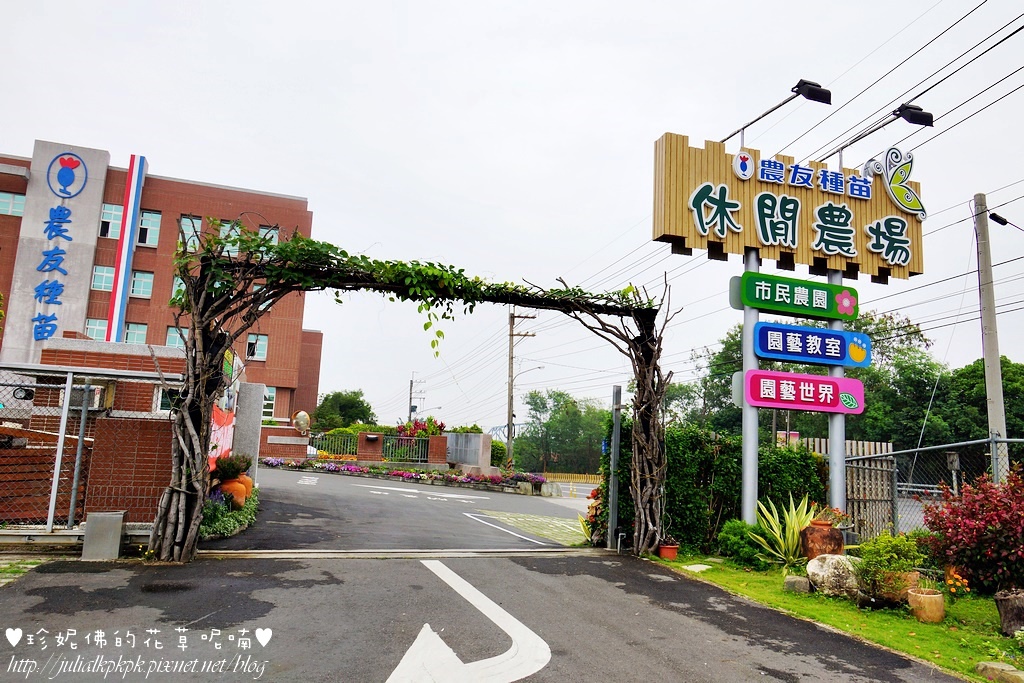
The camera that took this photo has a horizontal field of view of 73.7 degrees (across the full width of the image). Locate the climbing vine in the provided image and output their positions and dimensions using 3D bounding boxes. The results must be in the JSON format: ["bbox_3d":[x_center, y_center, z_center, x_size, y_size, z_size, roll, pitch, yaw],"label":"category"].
[{"bbox_3d":[-0.853,0.833,8.910,6.432,3.750,0.680,6,-9,-20],"label":"climbing vine"}]

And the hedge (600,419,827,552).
[{"bbox_3d":[3.193,2.236,10.565,3.496,1.850,0.840,5,-9,-17],"label":"hedge"}]

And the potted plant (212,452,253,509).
[{"bbox_3d":[-4.658,2.338,11.404,0.620,0.950,0.620,6,-9,-21],"label":"potted plant"}]

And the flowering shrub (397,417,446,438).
[{"bbox_3d":[-3.707,3.852,28.000,2.037,1.546,1.600,6,-9,-18],"label":"flowering shrub"}]

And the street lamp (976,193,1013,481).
[{"bbox_3d":[9.252,0.474,13.102,0.270,6.864,0.270,6,-9,-18],"label":"street lamp"}]

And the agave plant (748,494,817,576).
[{"bbox_3d":[3.657,2.615,9.250,0.856,1.061,0.856,6,-9,-18],"label":"agave plant"}]

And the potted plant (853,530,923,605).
[{"bbox_3d":[3.843,2.316,7.000,0.629,0.734,0.598,6,-9,-18],"label":"potted plant"}]

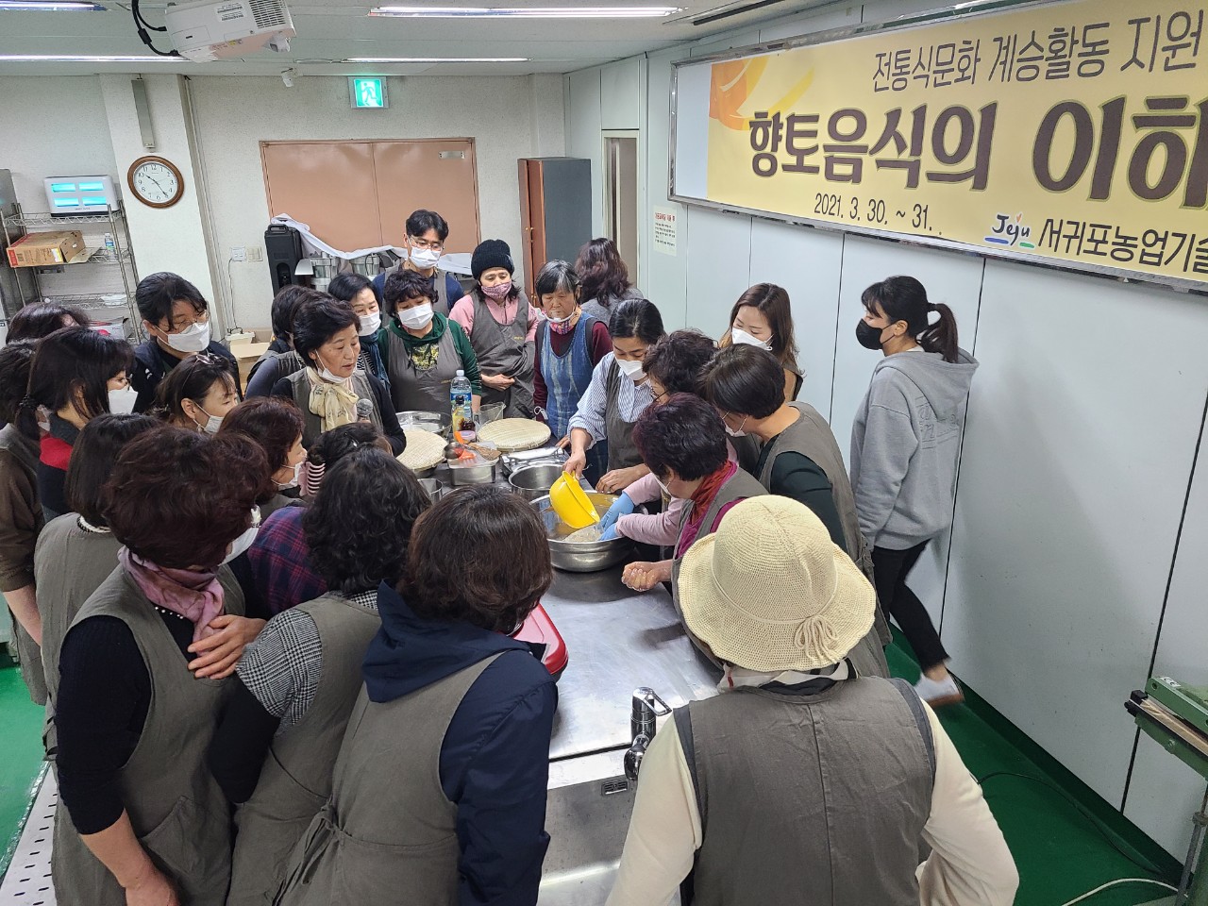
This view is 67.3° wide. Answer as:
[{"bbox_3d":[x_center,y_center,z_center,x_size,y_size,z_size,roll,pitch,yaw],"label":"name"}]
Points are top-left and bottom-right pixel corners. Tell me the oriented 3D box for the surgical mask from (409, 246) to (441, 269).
[{"bbox_3d":[-0.828,-0.902,4.168,0.145,0.110,0.090,-11,42,-27],"label":"surgical mask"}]

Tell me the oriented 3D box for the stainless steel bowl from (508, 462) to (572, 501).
[{"bbox_3d":[-0.197,0.139,3.117,0.245,0.120,0.245,-1,20,0],"label":"stainless steel bowl"}]

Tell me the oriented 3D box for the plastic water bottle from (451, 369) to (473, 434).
[{"bbox_3d":[-0.604,-0.194,3.816,0.092,0.306,0.092,-7,20,-15],"label":"plastic water bottle"}]

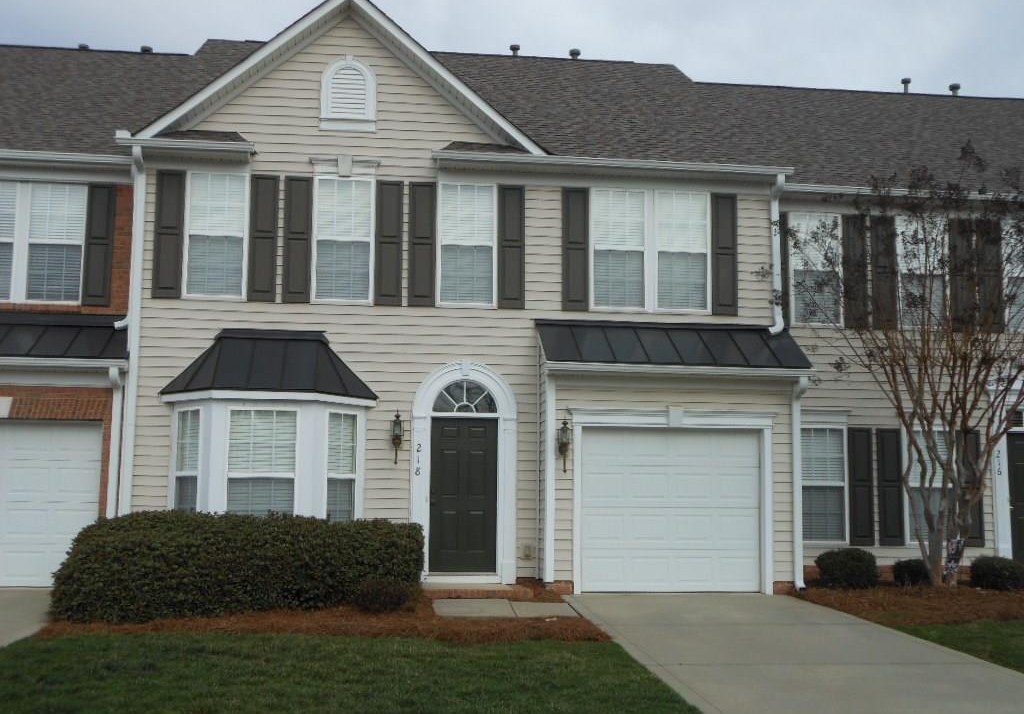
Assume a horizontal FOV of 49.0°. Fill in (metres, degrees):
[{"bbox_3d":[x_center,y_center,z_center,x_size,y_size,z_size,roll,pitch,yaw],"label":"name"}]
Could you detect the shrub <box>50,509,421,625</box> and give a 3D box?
[{"bbox_3d":[-3.004,2.335,12.880,4.000,1.120,1.750,1,-7,-7],"label":"shrub"}]

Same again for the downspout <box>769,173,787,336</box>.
[{"bbox_3d":[3.695,-1.402,15.475,0.200,2.180,0.450,1,-7,-7],"label":"downspout"}]

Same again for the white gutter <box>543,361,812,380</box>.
[{"bbox_3d":[2.163,0.152,14.397,3.585,0.110,0.130,1,-7,-7],"label":"white gutter"}]

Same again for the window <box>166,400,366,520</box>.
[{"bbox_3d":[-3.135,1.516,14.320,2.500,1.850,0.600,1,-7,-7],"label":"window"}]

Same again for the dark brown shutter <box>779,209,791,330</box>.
[{"bbox_3d":[3.871,-1.276,16.395,0.370,1.700,0.050,1,-7,-7],"label":"dark brown shutter"}]

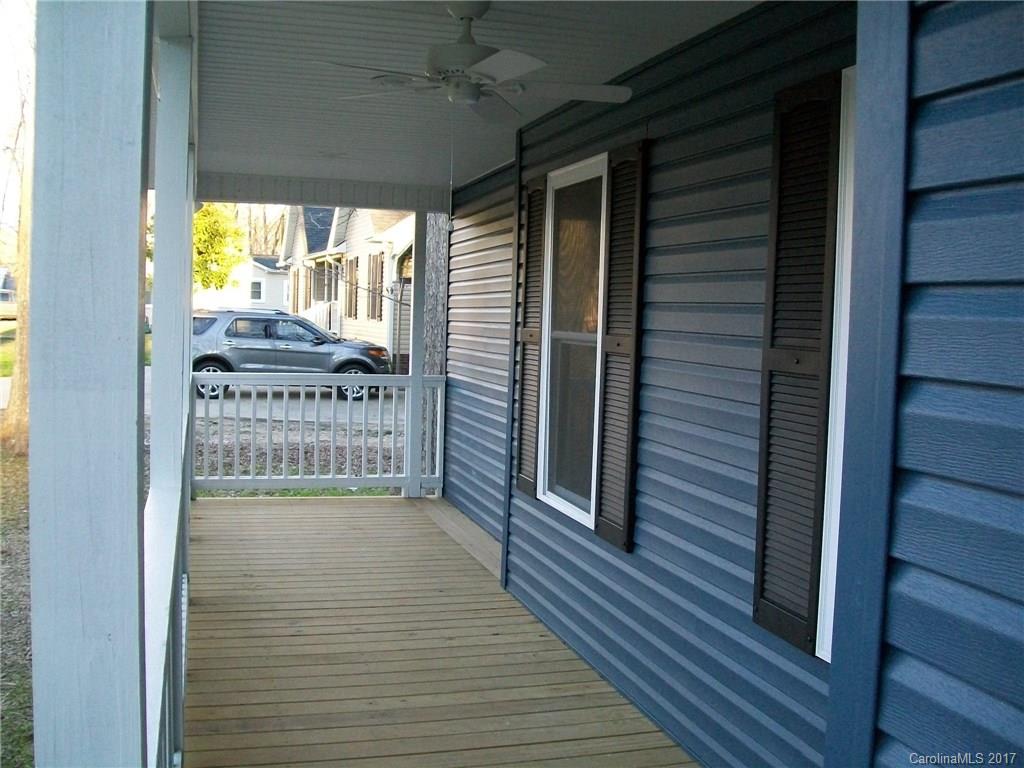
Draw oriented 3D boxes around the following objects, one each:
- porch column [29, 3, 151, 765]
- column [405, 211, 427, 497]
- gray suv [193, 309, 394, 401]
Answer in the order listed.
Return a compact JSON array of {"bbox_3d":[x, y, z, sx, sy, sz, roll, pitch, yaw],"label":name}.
[{"bbox_3d":[-0.384,0.287,0.964,0.092,2.250,0.092,1,4,-17],"label":"porch column"},{"bbox_3d":[-0.749,-0.222,8.406,0.094,2.250,0.094,1,4,-17],"label":"column"},{"bbox_3d":[-4.940,-0.640,22.120,5.000,1.790,2.020,1,4,-16],"label":"gray suv"}]

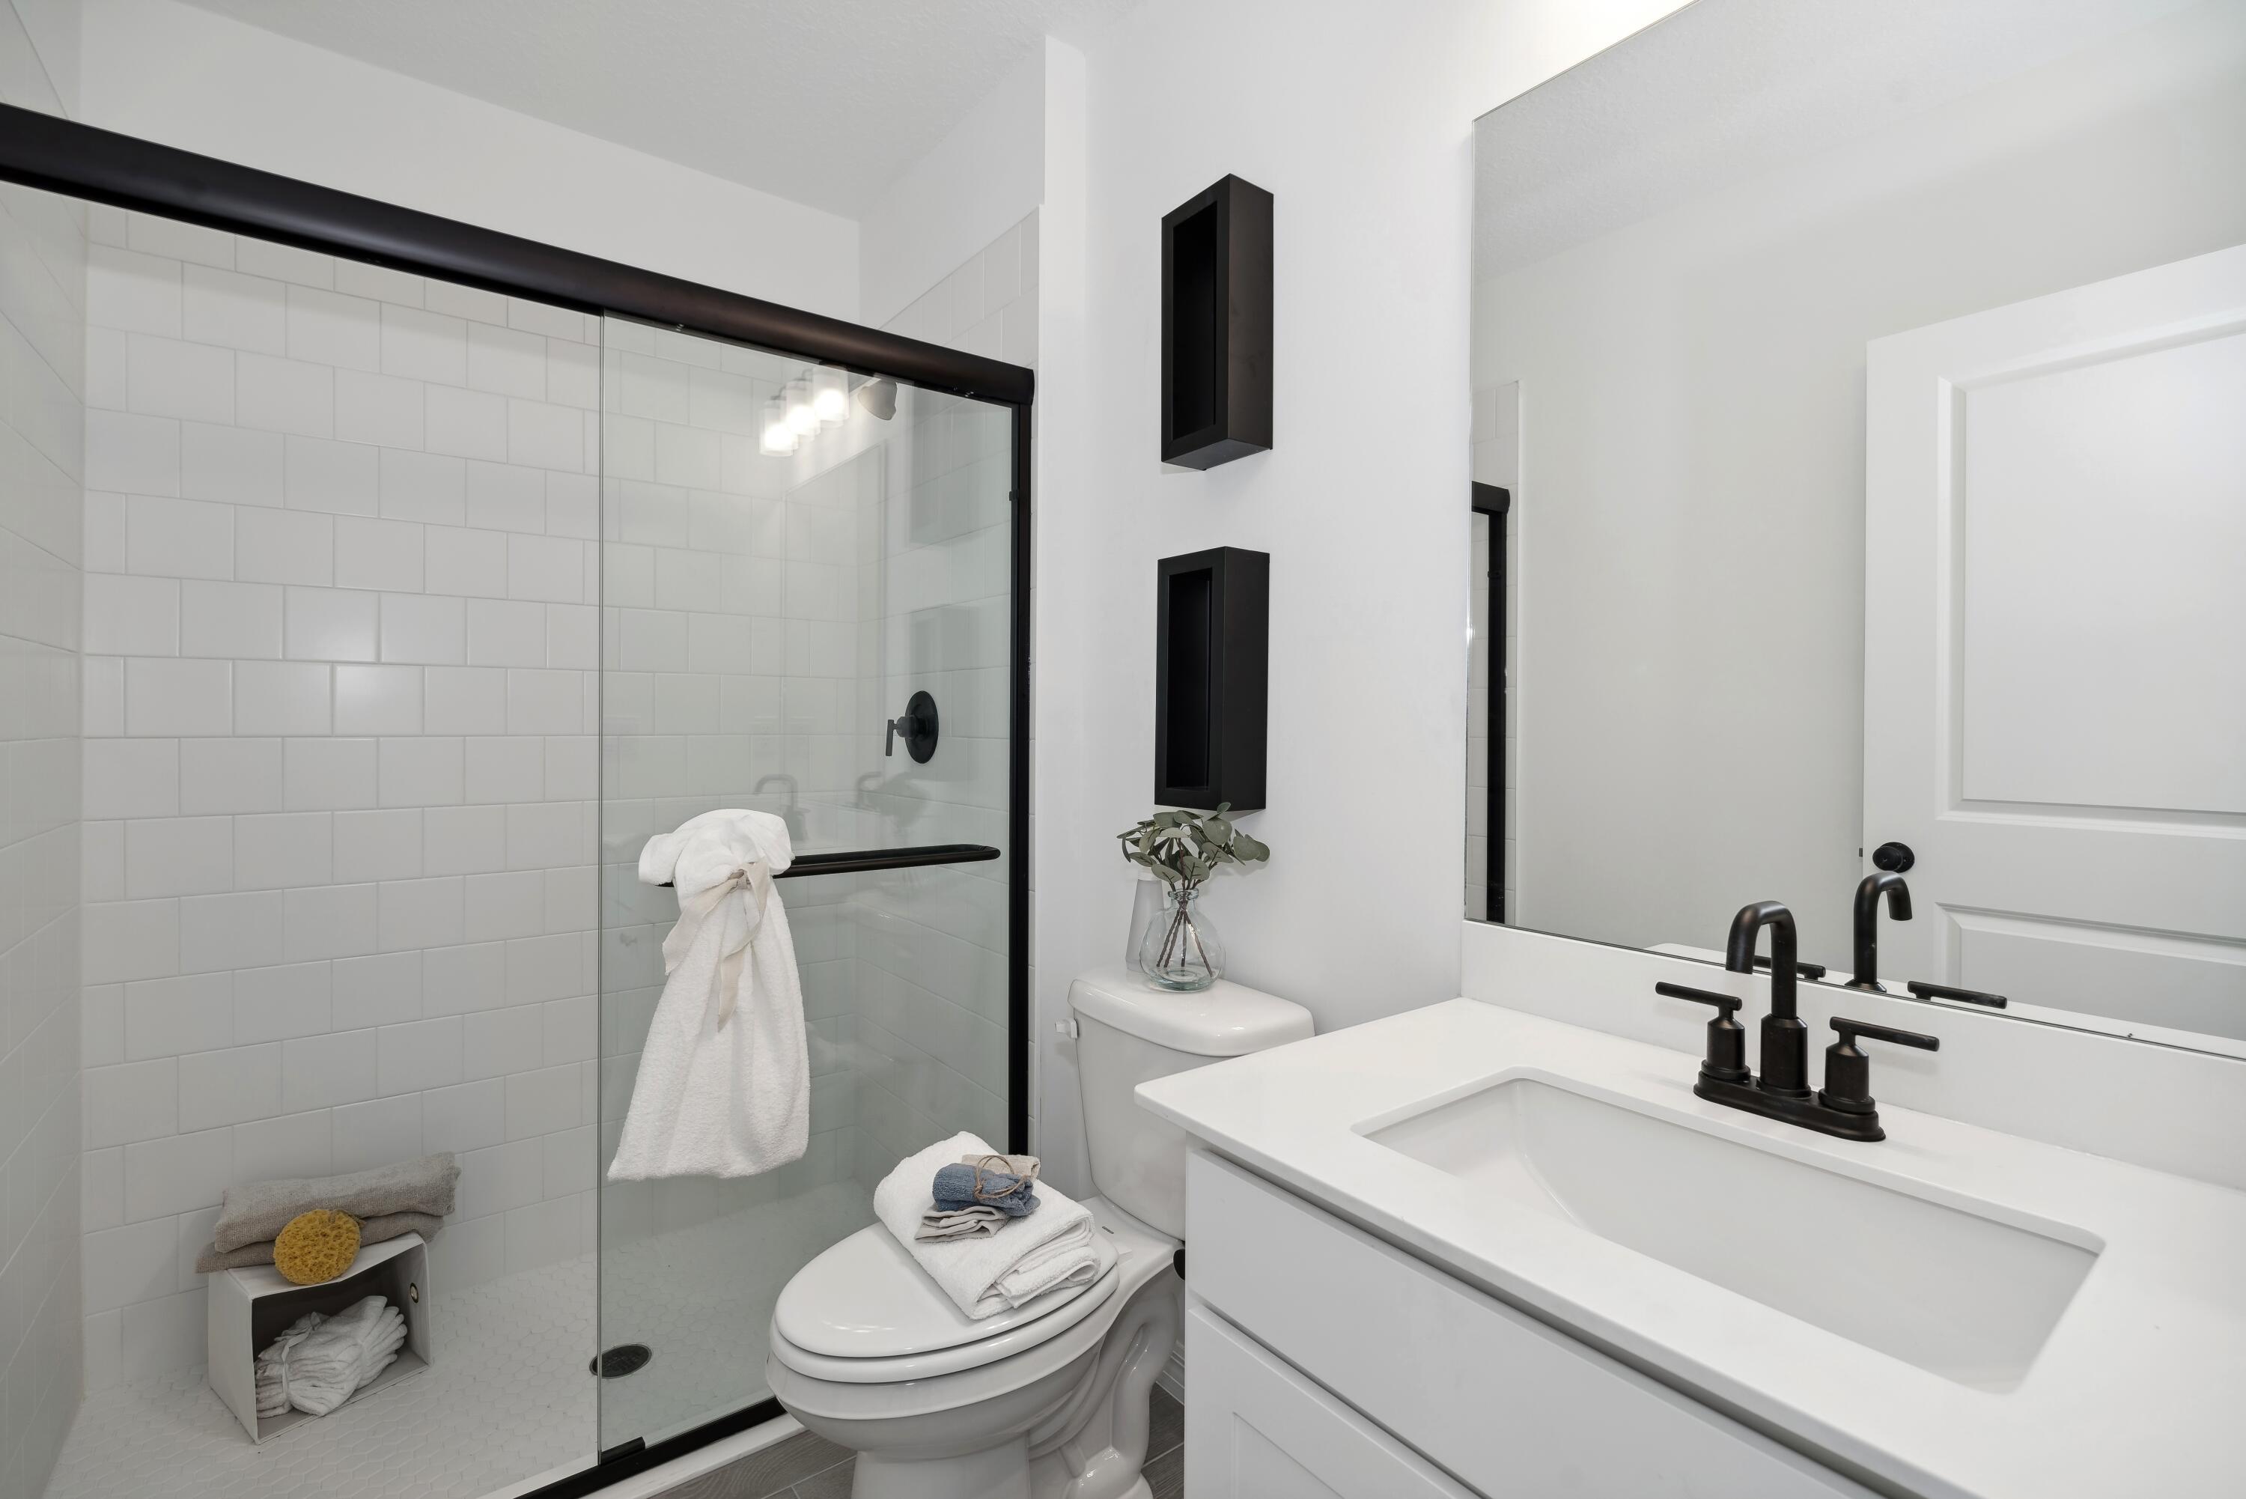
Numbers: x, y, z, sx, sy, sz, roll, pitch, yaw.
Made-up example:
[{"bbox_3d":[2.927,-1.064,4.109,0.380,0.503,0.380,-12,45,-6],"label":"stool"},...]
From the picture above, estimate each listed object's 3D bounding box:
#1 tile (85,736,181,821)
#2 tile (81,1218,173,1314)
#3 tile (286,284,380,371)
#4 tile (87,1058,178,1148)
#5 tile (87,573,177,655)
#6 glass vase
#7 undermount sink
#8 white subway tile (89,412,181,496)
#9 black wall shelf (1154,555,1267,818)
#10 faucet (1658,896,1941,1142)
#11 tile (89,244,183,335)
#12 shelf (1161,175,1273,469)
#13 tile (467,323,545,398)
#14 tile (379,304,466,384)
[{"bbox_3d":[-1.886,0.056,1.786,0.129,0.152,0.010,-1,2,-37],"label":"tile"},{"bbox_3d":[-1.888,0.985,1.786,0.129,0.152,0.010,-1,2,-37],"label":"tile"},{"bbox_3d":[-1.658,-0.882,1.971,0.151,0.152,0.009,0,0,-36],"label":"tile"},{"bbox_3d":[-1.887,0.675,1.786,0.129,0.152,0.010,-1,2,-37],"label":"tile"},{"bbox_3d":[-1.897,-0.256,1.797,0.126,0.152,0.009,0,0,-36],"label":"tile"},{"bbox_3d":[0.100,0.320,1.612,0.145,0.152,0.145,0,1,0],"label":"glass vase"},{"bbox_3d":[0.422,0.415,0.705,0.280,0.160,0.440,0,0,-36],"label":"undermount sink"},{"bbox_3d":[-1.884,-0.563,1.786,0.129,0.152,0.010,-1,2,-37],"label":"white subway tile"},{"bbox_3d":[0.144,-0.111,1.551,0.096,0.408,0.165,0,0,-36],"label":"black wall shelf"},{"bbox_3d":[0.599,0.247,0.872,0.166,0.205,0.226,-1,2,-38],"label":"faucet"},{"bbox_3d":[-1.892,-0.876,1.798,0.124,0.152,0.009,0,0,-36],"label":"tile"},{"bbox_3d":[0.159,-0.712,1.592,0.099,0.419,0.169,-1,2,-37],"label":"shelf"},{"bbox_3d":[-1.400,-0.881,2.132,0.152,0.152,0.010,-1,2,-37],"label":"tile"},{"bbox_3d":[-1.536,-0.882,2.061,0.151,0.152,0.009,0,0,-36],"label":"tile"}]

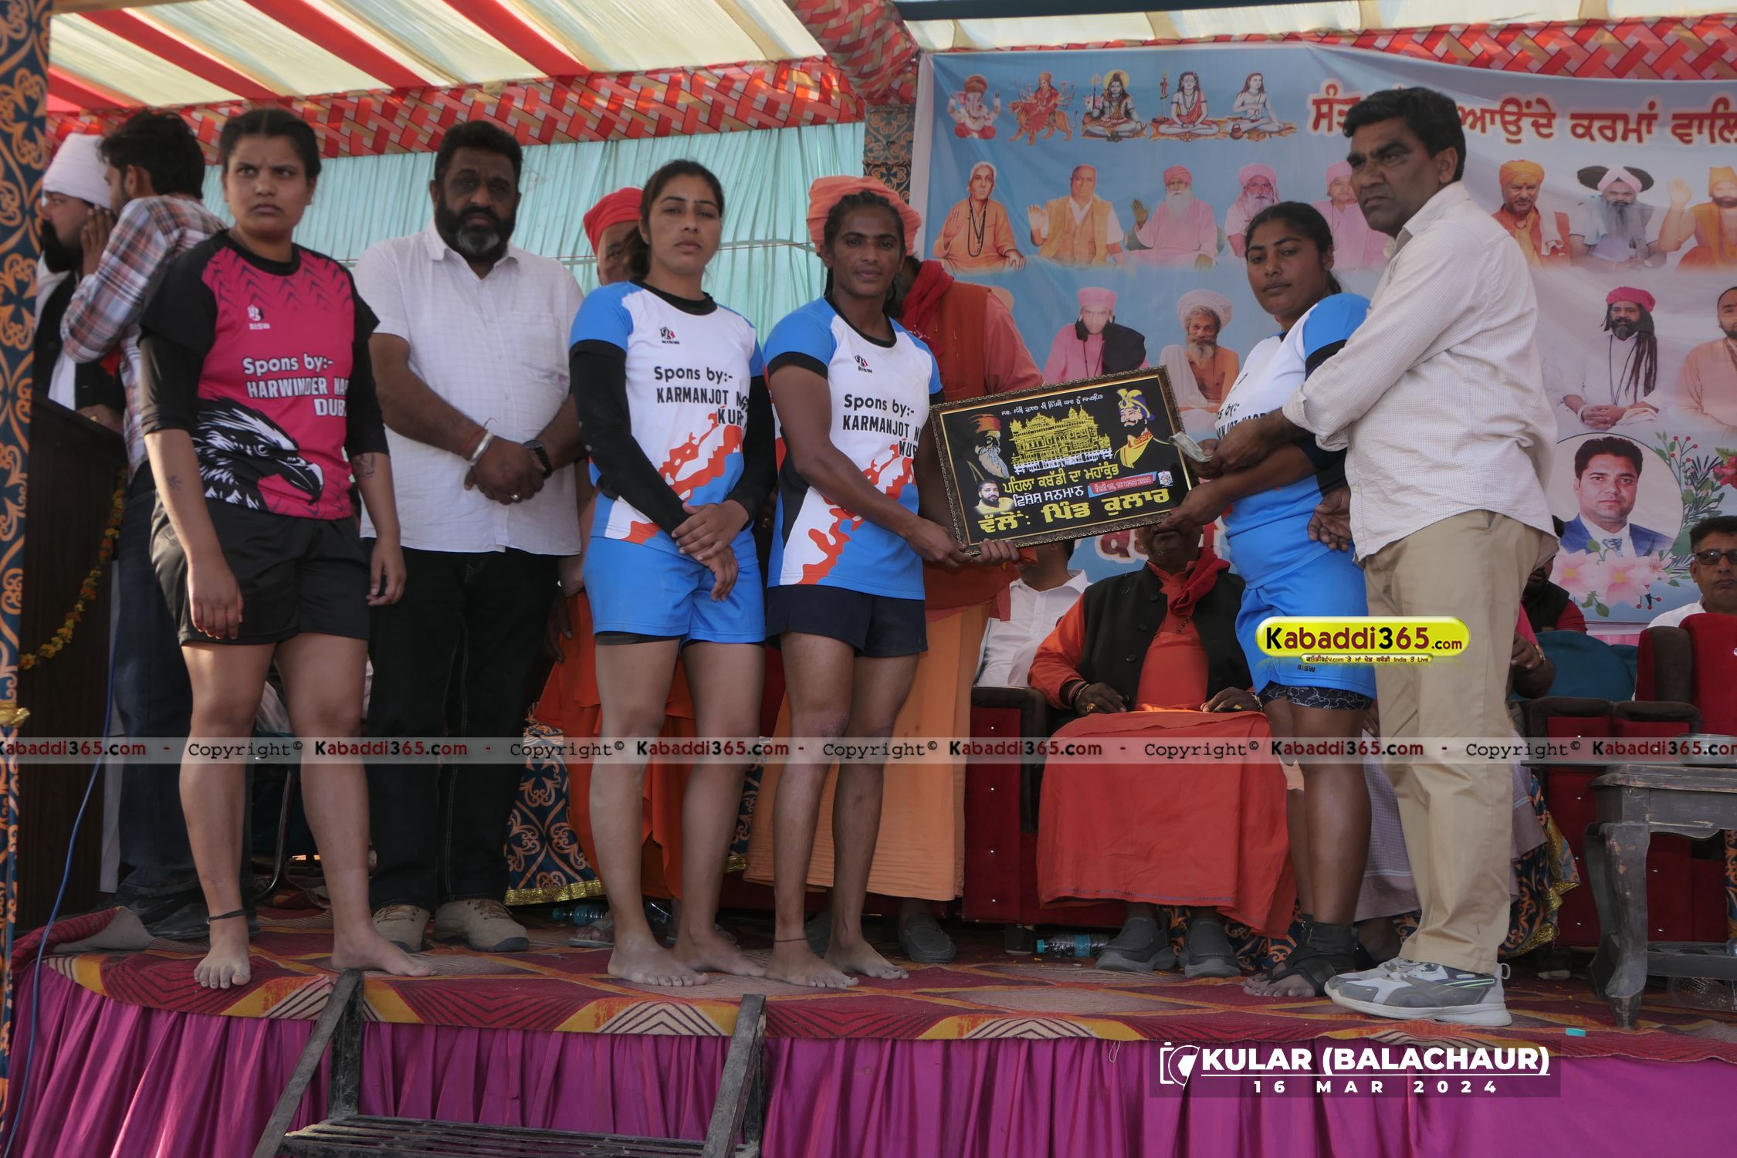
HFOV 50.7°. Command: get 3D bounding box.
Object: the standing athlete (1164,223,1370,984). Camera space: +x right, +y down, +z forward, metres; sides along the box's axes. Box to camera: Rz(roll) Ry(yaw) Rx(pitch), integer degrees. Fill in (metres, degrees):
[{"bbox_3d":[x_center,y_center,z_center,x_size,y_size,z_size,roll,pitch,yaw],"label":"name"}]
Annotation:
[{"bbox_3d":[0.854,0.024,3.845,0.460,1.620,0.460,3,-4,-30],"label":"standing athlete"}]

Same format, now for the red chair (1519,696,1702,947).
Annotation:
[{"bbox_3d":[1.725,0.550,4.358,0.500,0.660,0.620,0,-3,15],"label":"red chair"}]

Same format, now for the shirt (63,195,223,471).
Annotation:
[{"bbox_3d":[-1.544,-0.523,3.970,0.420,0.620,0.460,0,-2,37],"label":"shirt"}]

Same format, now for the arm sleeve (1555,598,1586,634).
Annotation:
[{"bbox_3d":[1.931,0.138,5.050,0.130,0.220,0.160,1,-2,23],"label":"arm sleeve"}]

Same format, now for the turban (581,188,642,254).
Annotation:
[{"bbox_3d":[-0.552,-0.828,4.250,0.220,0.170,0.240,2,-2,-3],"label":"turban"}]

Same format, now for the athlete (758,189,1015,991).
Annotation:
[{"bbox_3d":[0.020,-0.007,3.735,0.500,1.630,0.500,3,-4,-30],"label":"athlete"}]

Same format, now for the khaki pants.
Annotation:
[{"bbox_3d":[1.092,0.291,3.420,0.360,0.920,0.370,2,-3,-17],"label":"khaki pants"}]

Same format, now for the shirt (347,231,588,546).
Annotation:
[{"bbox_3d":[-0.862,-0.409,3.970,0.510,0.720,0.330,2,-2,-22],"label":"shirt"}]

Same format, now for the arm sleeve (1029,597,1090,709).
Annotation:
[{"bbox_3d":[0.450,0.173,4.330,0.160,0.290,0.270,2,-2,-9],"label":"arm sleeve"}]

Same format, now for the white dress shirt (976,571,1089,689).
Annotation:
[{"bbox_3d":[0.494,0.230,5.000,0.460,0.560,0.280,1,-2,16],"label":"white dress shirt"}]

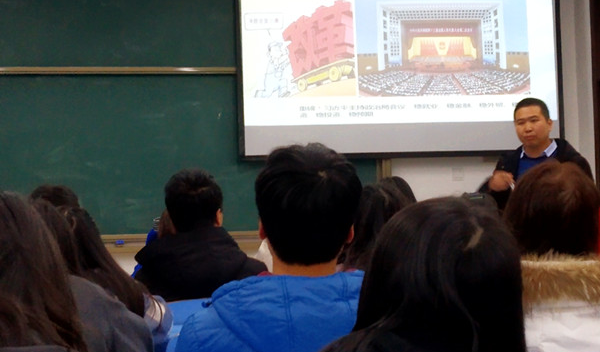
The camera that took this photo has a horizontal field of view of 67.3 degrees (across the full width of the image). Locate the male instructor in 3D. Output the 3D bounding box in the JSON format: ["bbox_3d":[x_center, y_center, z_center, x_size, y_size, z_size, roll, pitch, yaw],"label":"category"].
[{"bbox_3d":[1.188,0.457,2.212,0.560,1.700,0.400,-4,-4,43],"label":"male instructor"}]

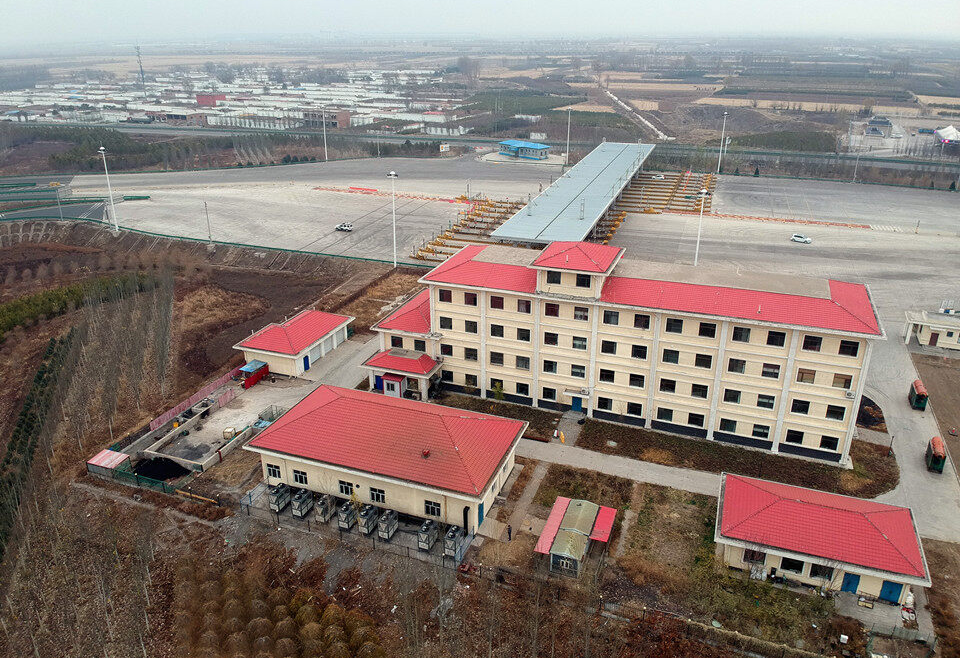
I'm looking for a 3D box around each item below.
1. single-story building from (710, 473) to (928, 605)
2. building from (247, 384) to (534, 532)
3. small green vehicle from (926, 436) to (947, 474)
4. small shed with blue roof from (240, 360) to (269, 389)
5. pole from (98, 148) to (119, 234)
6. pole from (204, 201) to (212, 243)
[{"bbox_3d":[29.602,17.853,61.487,16.170,5.320,10.430,8,25,20],"label":"single-story building"},{"bbox_3d":[-9.497,11.838,73.650,26.180,7.700,14.630,8,25,20],"label":"building"},{"bbox_3d":[50.255,14.024,76.382,1.260,2.370,3.210,10,24,24],"label":"small green vehicle"},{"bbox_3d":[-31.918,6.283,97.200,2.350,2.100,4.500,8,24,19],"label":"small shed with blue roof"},{"bbox_3d":[-88.029,-32.660,164.501,2.100,20.020,2.100,8,25,20],"label":"pole"},{"bbox_3d":[-61.311,-23.933,156.674,0.700,9.520,0.700,8,25,20],"label":"pole"}]

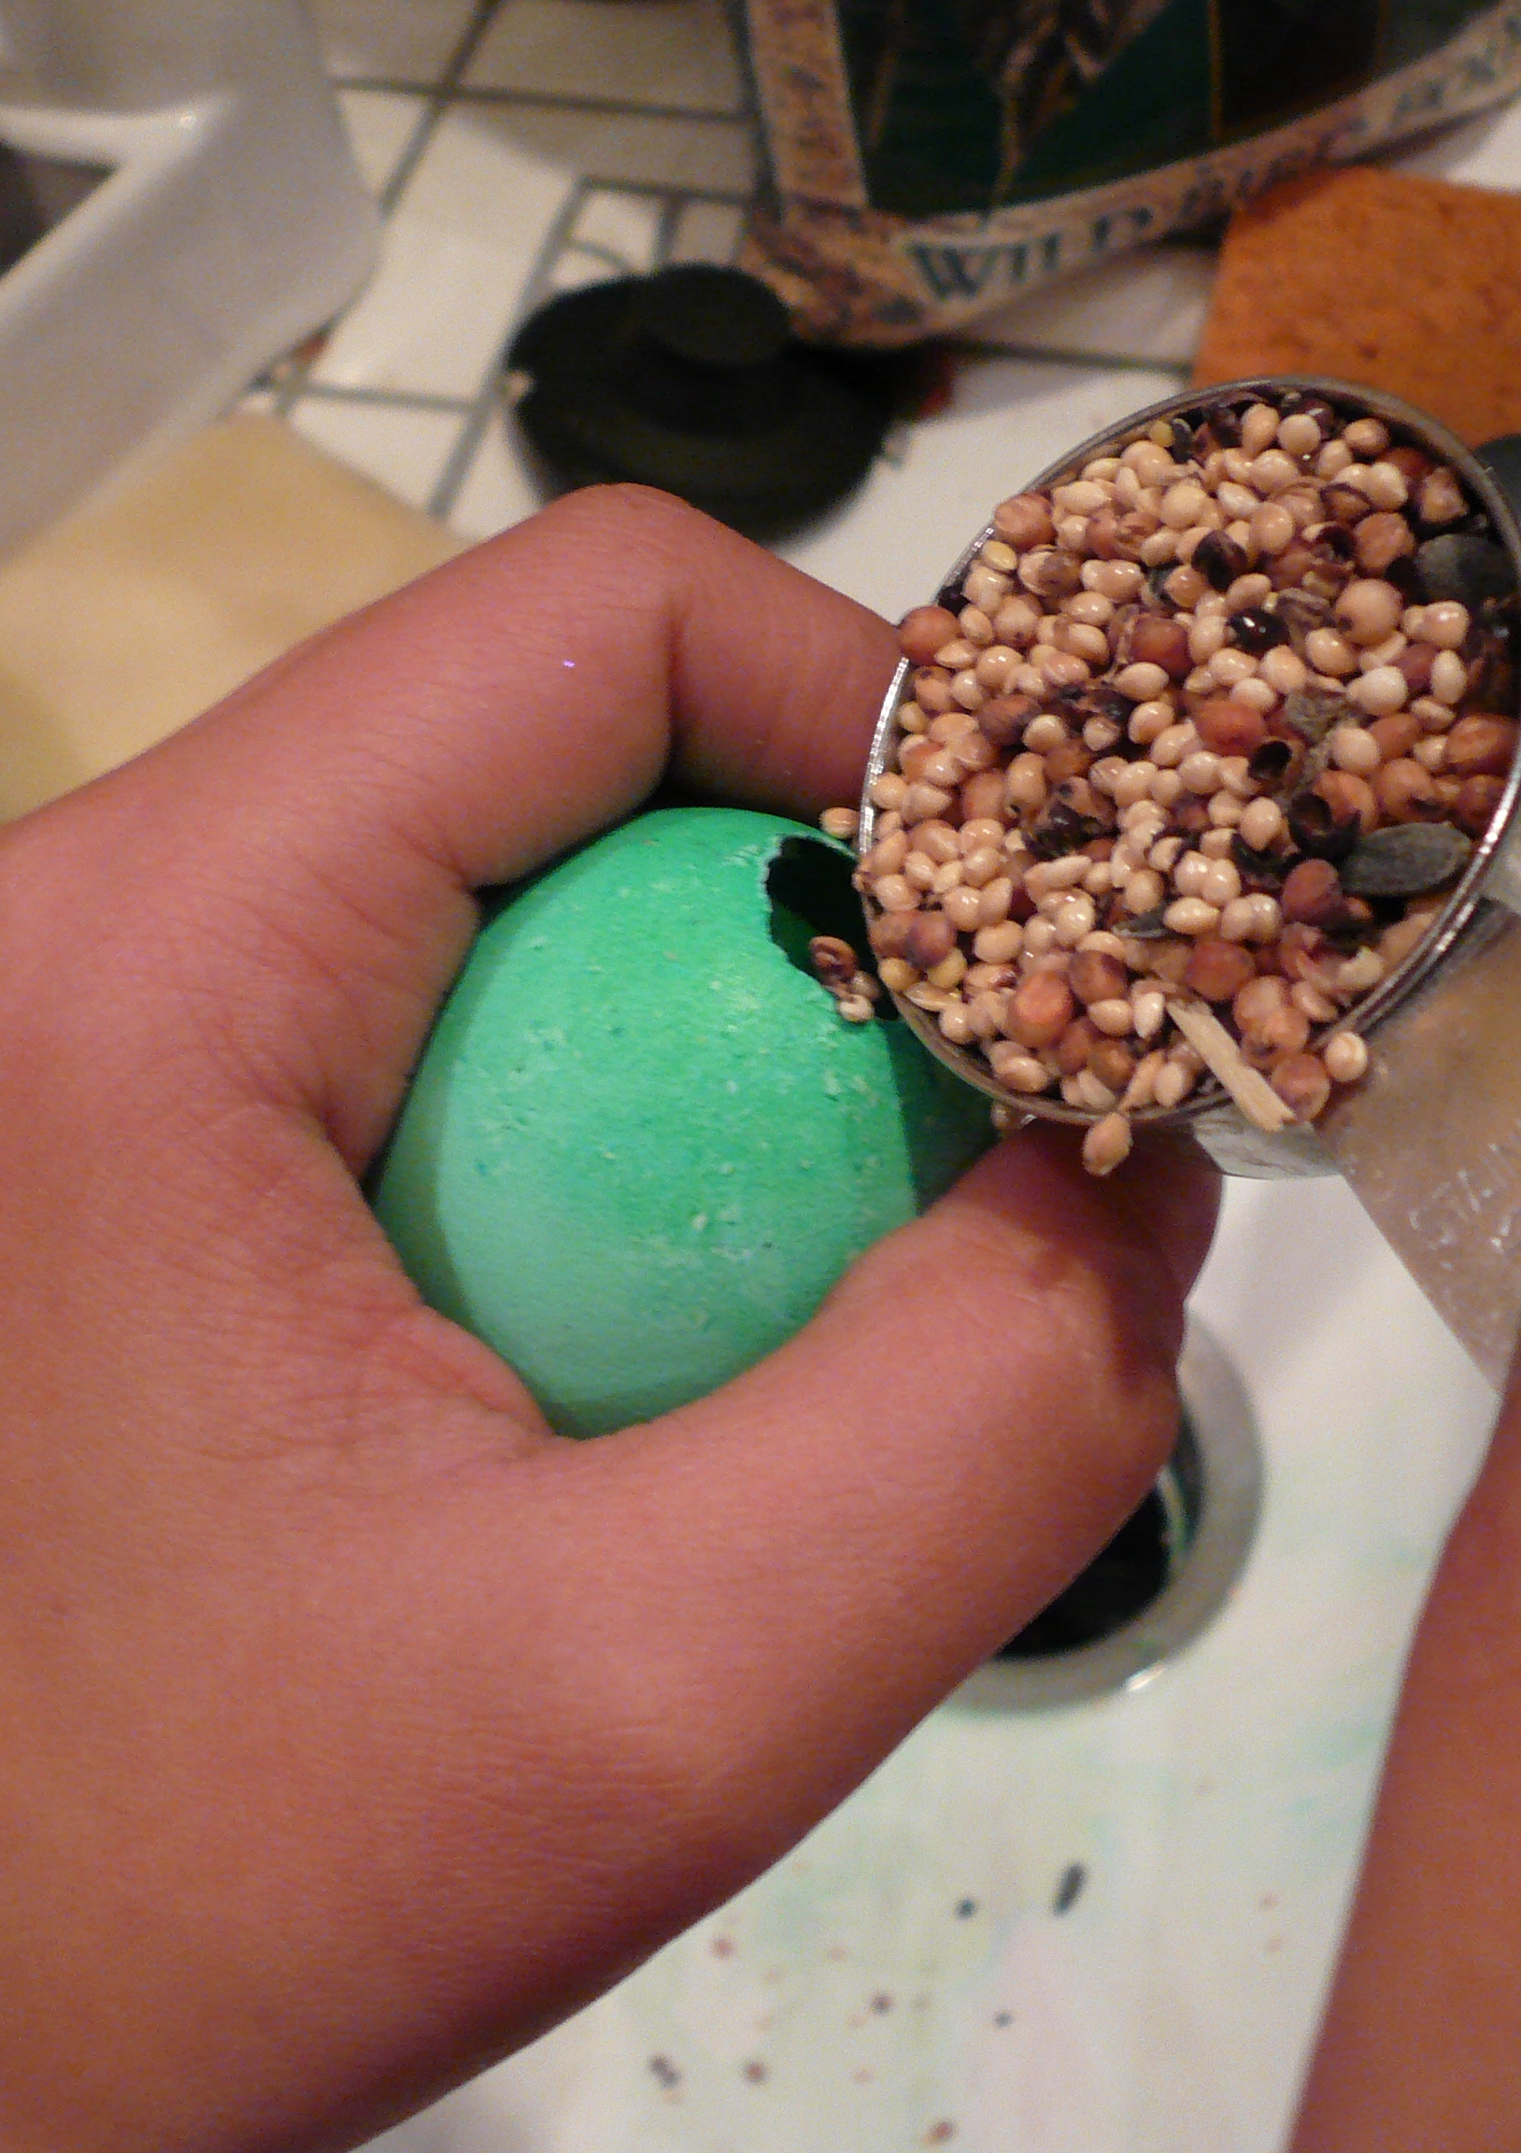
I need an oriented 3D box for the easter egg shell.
[{"bbox_3d":[-0.006,0.006,0.177,0.044,0.056,0.044,26,37,-8],"label":"easter egg shell"}]

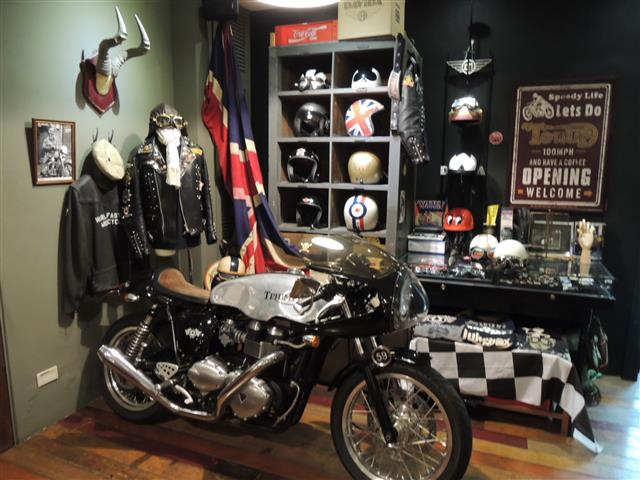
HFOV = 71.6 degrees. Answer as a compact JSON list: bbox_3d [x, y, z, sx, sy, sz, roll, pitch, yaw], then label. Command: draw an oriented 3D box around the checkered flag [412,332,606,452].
[{"bbox_3d":[1.063,0.827,2.691,1.020,0.480,0.460,4,9,17],"label":"checkered flag"}]

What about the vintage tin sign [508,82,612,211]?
[{"bbox_3d":[1.656,-0.649,3.075,0.610,0.864,0.035,5,6,22],"label":"vintage tin sign"}]

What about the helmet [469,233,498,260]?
[{"bbox_3d":[1.200,0.046,3.230,0.206,0.196,0.241,5,11,25],"label":"helmet"}]

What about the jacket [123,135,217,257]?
[{"bbox_3d":[-0.929,-0.287,2.740,0.560,0.720,0.320,-2,9,-22],"label":"jacket"}]

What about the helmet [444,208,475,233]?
[{"bbox_3d":[1.021,-0.147,3.270,0.215,0.165,0.250,8,11,38],"label":"helmet"}]

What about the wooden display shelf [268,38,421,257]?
[{"bbox_3d":[0.191,-0.248,3.464,0.973,2.291,0.638,5,11,22],"label":"wooden display shelf"}]

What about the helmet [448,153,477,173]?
[{"bbox_3d":[1.053,-0.569,3.280,0.210,0.155,0.250,4,9,18],"label":"helmet"}]

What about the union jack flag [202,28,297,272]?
[{"bbox_3d":[-0.444,-0.569,2.920,0.600,1.620,0.360,2,8,9],"label":"union jack flag"}]

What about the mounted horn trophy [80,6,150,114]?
[{"bbox_3d":[-1.183,-1.038,2.627,0.310,0.580,0.290,4,9,17],"label":"mounted horn trophy"}]

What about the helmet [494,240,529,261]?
[{"bbox_3d":[1.361,0.083,3.148,0.221,0.161,0.251,5,11,22],"label":"helmet"}]

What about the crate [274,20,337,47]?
[{"bbox_3d":[-0.034,-1.439,3.197,0.472,0.141,0.312,5,11,22],"label":"crate"}]

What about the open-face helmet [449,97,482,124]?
[{"bbox_3d":[1.041,-0.922,3.168,0.229,0.188,0.251,4,10,19],"label":"open-face helmet"}]

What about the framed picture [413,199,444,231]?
[{"bbox_3d":[0.848,-0.183,3.415,0.213,0.221,0.030,5,3,22],"label":"framed picture"}]

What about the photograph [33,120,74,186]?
[{"bbox_3d":[-1.430,-0.470,2.401,0.025,0.344,0.267,12,15,16],"label":"photograph"}]

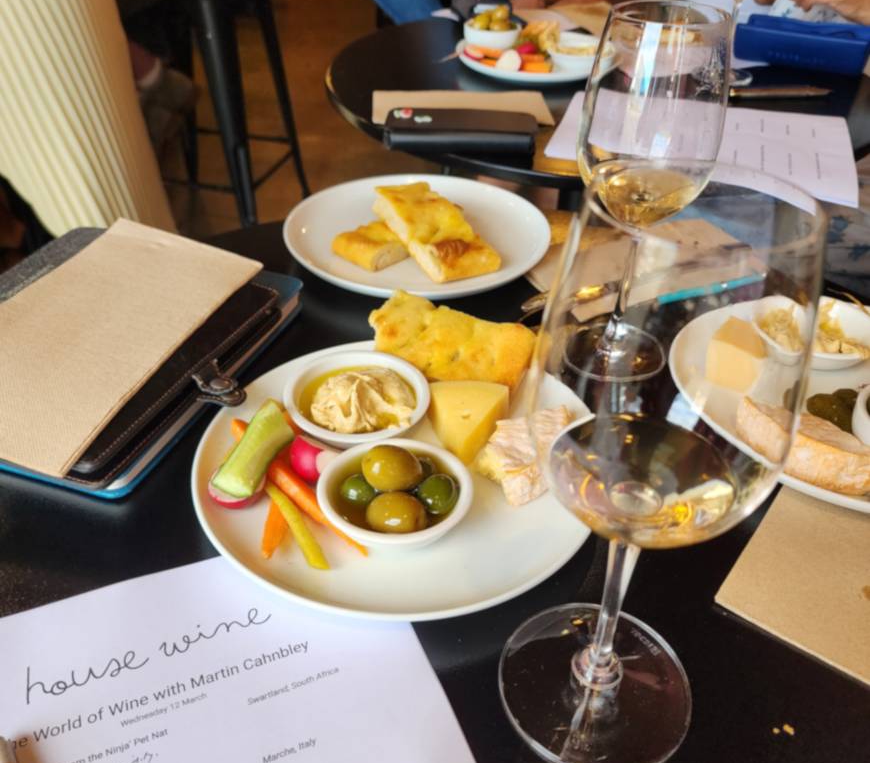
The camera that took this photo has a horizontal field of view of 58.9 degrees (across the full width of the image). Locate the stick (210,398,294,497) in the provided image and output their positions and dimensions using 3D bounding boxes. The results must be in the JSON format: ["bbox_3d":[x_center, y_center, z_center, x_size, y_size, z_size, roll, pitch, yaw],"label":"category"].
[{"bbox_3d":[-0.088,0.035,0.385,0.026,0.015,0.052,11,40,14],"label":"stick"}]

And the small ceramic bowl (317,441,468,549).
[{"bbox_3d":[-0.019,0.060,0.367,0.072,0.030,0.072,1,36,0],"label":"small ceramic bowl"}]

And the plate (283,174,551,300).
[{"bbox_3d":[-0.014,-0.111,0.607,0.208,0.024,0.208,0,37,0],"label":"plate"}]

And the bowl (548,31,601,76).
[{"bbox_3d":[0.177,-0.393,0.945,0.080,0.034,0.080,1,37,0],"label":"bowl"}]

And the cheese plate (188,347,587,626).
[{"bbox_3d":[-0.015,0.044,0.401,0.208,0.024,0.208,0,37,0],"label":"cheese plate"}]

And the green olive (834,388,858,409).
[{"bbox_3d":[0.234,0.011,0.436,0.020,0.018,0.019,0,37,0],"label":"green olive"}]

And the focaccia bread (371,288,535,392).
[{"bbox_3d":[0.010,-0.024,0.467,0.096,0.025,0.051,13,38,17],"label":"focaccia bread"}]

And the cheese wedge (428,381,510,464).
[{"bbox_3d":[0.020,0.025,0.424,0.047,0.021,0.060,1,36,0],"label":"cheese wedge"}]

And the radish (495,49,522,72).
[{"bbox_3d":[0.092,-0.405,0.971,0.032,0.027,0.023,1,36,0],"label":"radish"}]

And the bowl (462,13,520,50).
[{"bbox_3d":[0.077,-0.457,1.027,0.076,0.032,0.076,1,37,0],"label":"bowl"}]

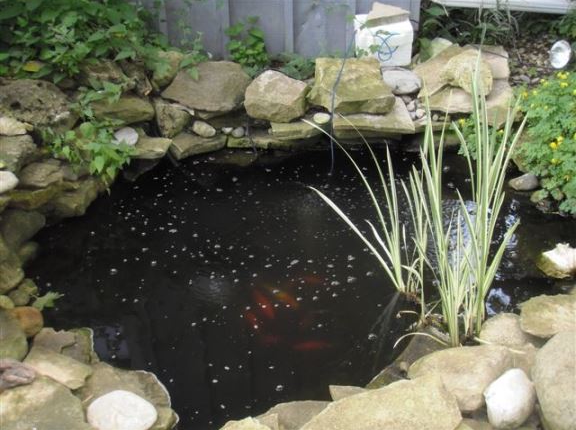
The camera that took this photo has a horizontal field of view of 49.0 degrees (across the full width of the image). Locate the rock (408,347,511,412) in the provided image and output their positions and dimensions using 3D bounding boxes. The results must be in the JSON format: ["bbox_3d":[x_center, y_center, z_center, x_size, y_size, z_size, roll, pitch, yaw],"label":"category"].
[{"bbox_3d":[0.474,0.449,1.757,0.290,0.130,0.220,-1,24,0],"label":"rock"}]

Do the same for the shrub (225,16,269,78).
[{"bbox_3d":[-0.251,-1.015,3.819,0.270,0.370,0.220,-1,30,0],"label":"shrub"}]

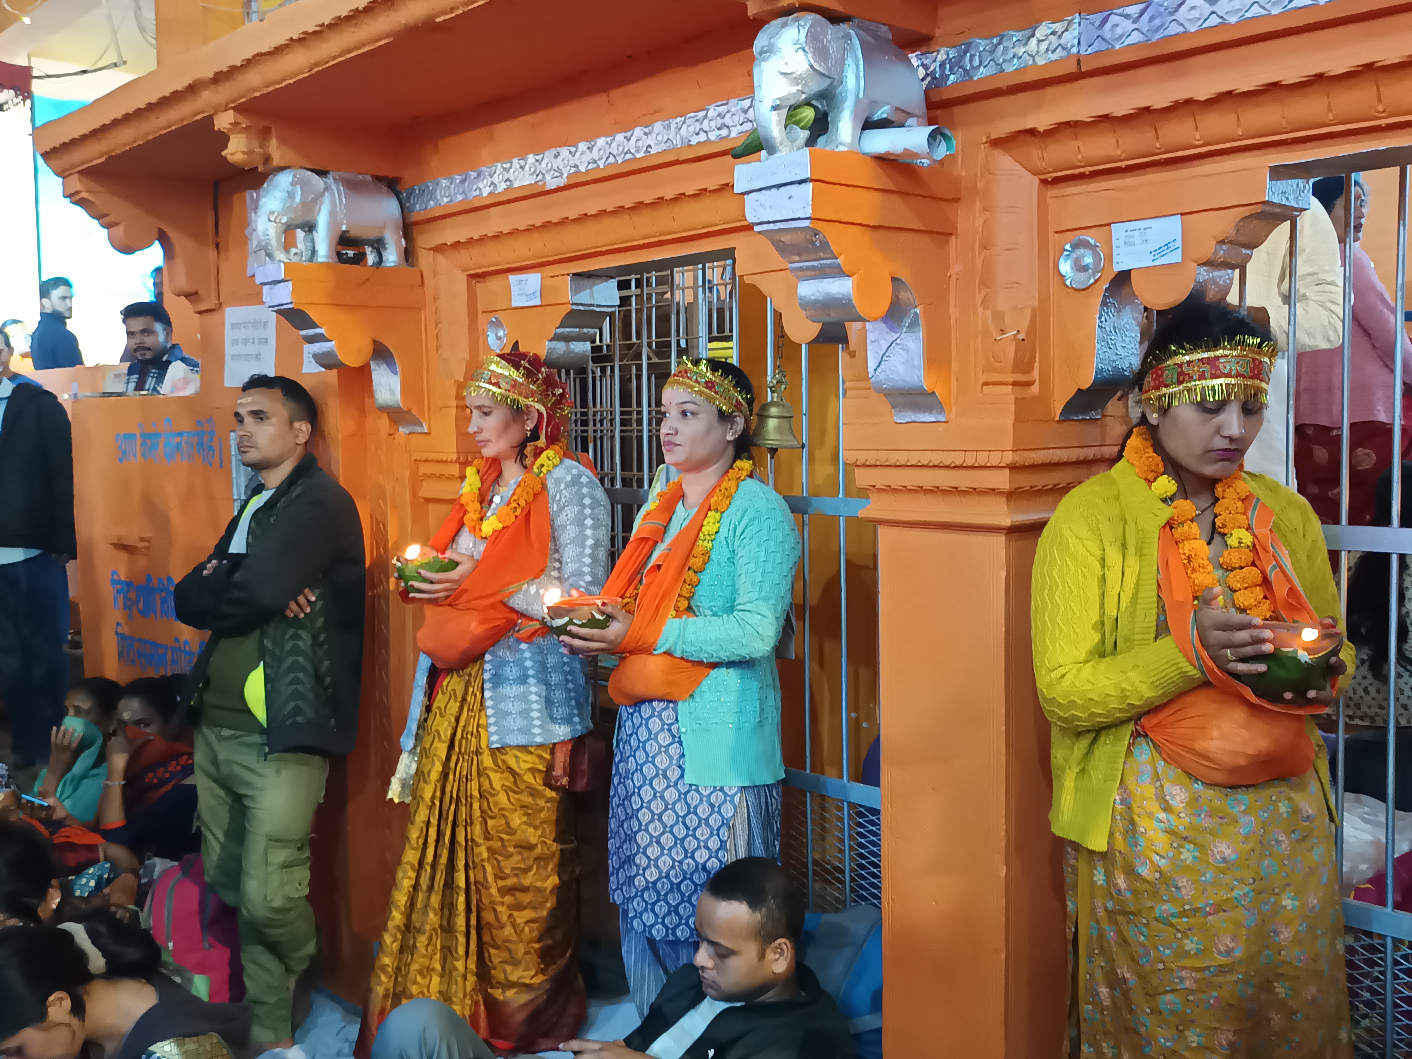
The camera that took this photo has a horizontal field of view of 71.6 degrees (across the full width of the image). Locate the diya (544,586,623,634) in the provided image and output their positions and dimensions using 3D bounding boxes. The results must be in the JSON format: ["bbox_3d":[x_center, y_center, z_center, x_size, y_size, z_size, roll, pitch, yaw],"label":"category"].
[{"bbox_3d":[-0.266,0.180,2.120,0.160,0.085,0.160,-1,6,0],"label":"diya"}]

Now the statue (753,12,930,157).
[{"bbox_3d":[0.213,-0.712,1.573,0.340,0.225,0.140,-7,8,-44],"label":"statue"}]

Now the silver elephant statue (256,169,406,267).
[{"bbox_3d":[-0.974,-0.802,2.503,0.350,0.230,0.140,-7,8,-44],"label":"silver elephant statue"}]

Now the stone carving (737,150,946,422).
[{"bbox_3d":[0.244,-0.392,1.630,0.390,0.425,0.130,-7,8,-44],"label":"stone carving"}]

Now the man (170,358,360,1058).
[{"bbox_3d":[-1.014,0.432,2.260,0.460,1.590,0.340,3,7,34],"label":"man"}]

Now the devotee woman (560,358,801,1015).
[{"bbox_3d":[-0.075,0.417,2.253,0.480,1.585,0.430,-5,7,-35],"label":"devotee woman"}]

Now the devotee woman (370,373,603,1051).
[{"bbox_3d":[-0.512,0.415,2.233,0.470,1.610,0.450,-6,8,-43],"label":"devotee woman"}]

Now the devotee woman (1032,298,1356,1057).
[{"bbox_3d":[0.687,0.490,1.347,0.460,1.590,0.440,0,6,9],"label":"devotee woman"}]

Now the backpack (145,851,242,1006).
[{"bbox_3d":[-1.242,1.014,2.469,0.210,0.400,0.270,0,6,15],"label":"backpack"}]

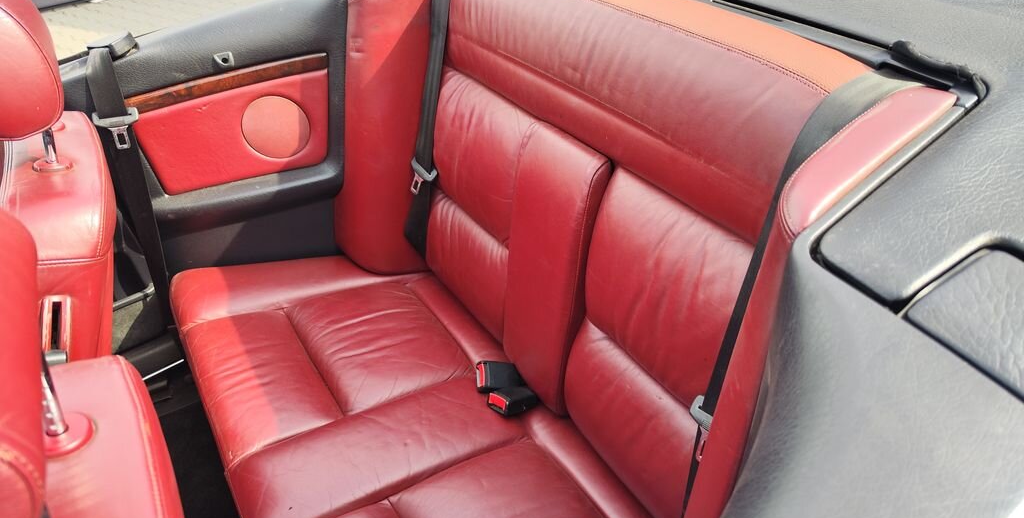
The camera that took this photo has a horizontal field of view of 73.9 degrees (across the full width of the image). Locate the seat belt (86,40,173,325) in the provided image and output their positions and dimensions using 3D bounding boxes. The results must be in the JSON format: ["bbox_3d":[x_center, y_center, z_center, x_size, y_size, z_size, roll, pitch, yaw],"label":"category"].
[{"bbox_3d":[-0.655,-0.105,1.186,0.080,0.520,0.055,-15,35,-28],"label":"seat belt"}]

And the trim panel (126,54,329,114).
[{"bbox_3d":[-0.501,-0.316,1.222,0.355,0.033,0.020,-21,38,-20],"label":"trim panel"}]

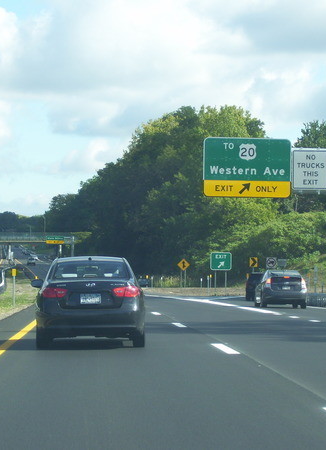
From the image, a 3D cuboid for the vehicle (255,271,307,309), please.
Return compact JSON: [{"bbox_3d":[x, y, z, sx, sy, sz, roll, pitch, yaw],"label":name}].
[{"bbox_3d":[4.450,2.430,57.200,1.740,1.480,4.450,1,-2,-2],"label":"vehicle"}]

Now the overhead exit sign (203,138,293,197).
[{"bbox_3d":[4.333,-2.952,77.800,4.530,3.060,0.150,1,-2,-3],"label":"overhead exit sign"}]

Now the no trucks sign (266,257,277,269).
[{"bbox_3d":[8.292,2.881,115.000,0.830,0.900,0.070,0,-2,6],"label":"no trucks sign"}]

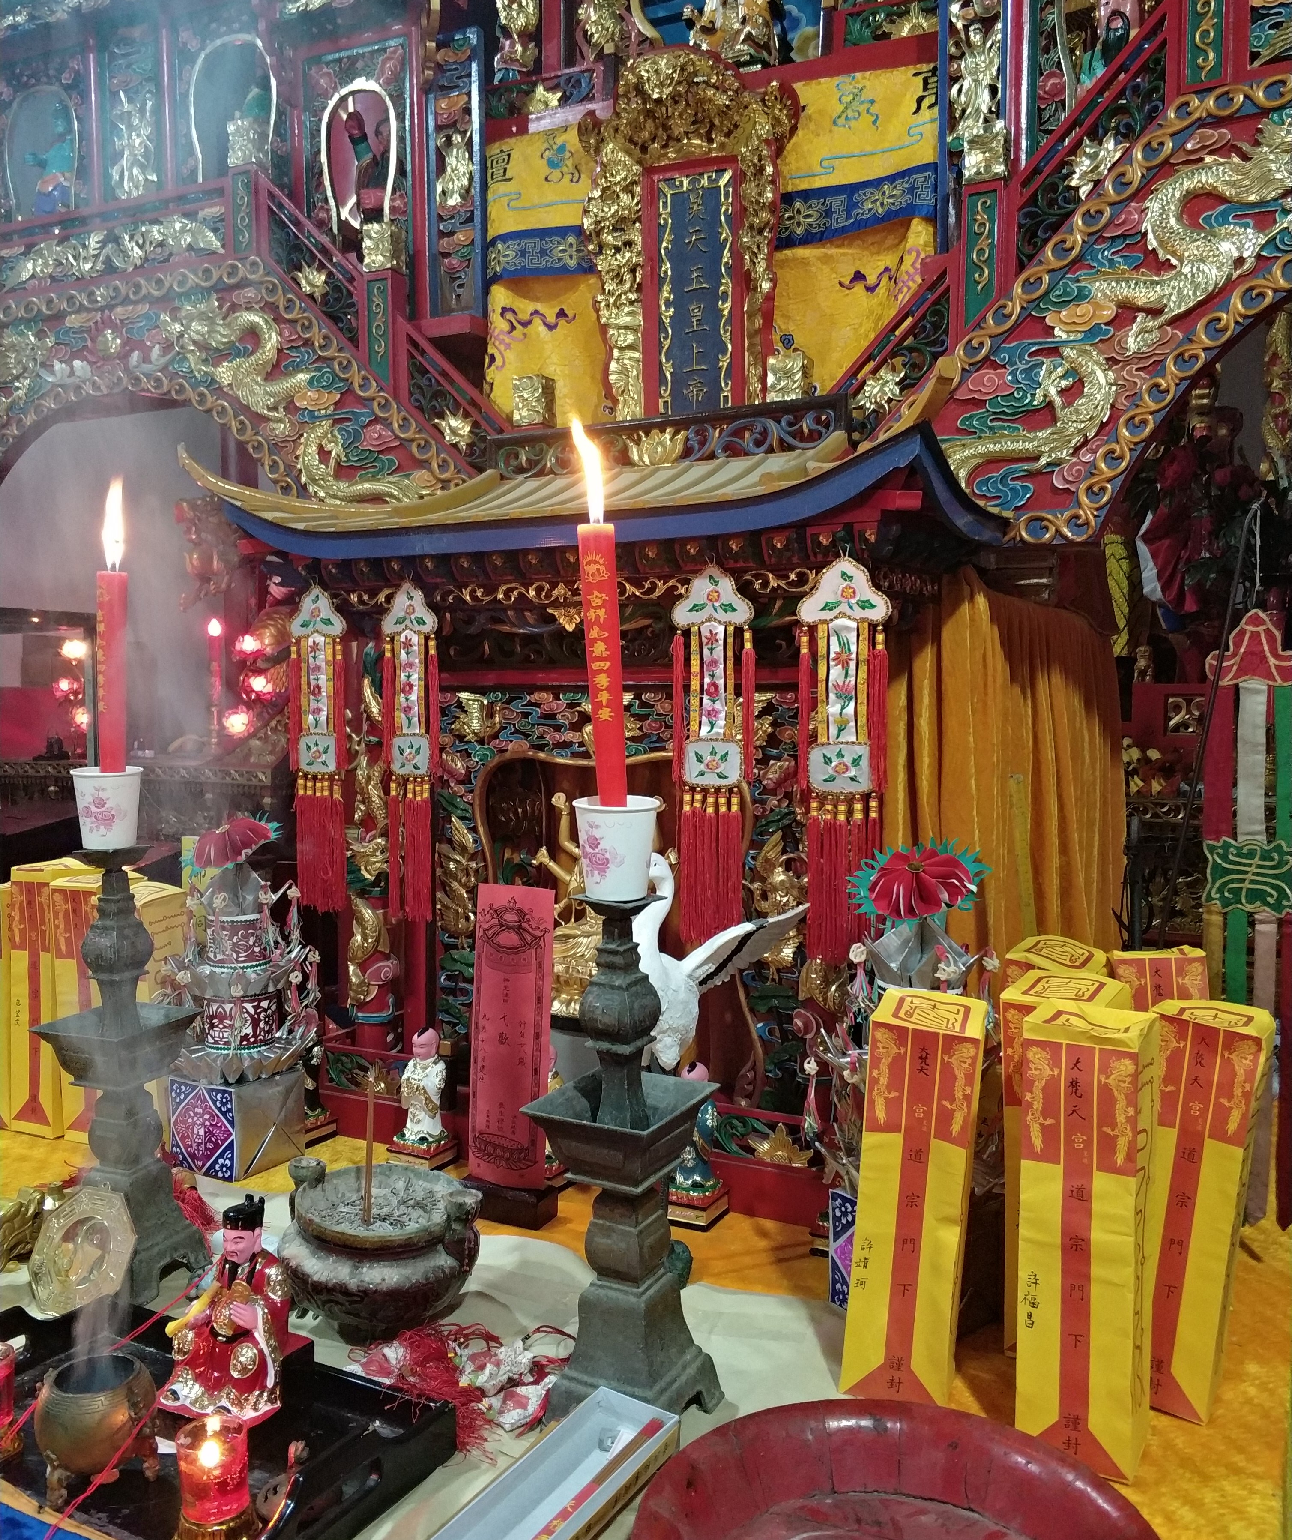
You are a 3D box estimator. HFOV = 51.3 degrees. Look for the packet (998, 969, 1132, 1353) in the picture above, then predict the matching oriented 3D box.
[{"bbox_3d":[0.389,0.372,1.249,0.093,0.343,0.086,4,6,38],"label":"packet"}]

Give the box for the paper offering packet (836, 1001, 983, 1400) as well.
[{"bbox_3d":[0.234,0.371,1.167,0.088,0.339,0.086,6,11,18],"label":"paper offering packet"}]

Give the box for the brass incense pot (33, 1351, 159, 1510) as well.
[{"bbox_3d":[-0.421,0.506,1.038,0.090,0.088,0.090,0,5,0],"label":"brass incense pot"}]

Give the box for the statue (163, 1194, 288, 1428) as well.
[{"bbox_3d":[-0.343,0.438,1.111,0.088,0.170,0.082,2,5,25],"label":"statue"}]

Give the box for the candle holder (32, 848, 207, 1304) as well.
[{"bbox_3d":[-0.549,0.310,1.409,0.125,0.448,0.125,2,5,26],"label":"candle holder"}]

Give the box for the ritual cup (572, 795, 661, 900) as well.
[{"bbox_3d":[-0.024,0.065,1.112,0.072,0.079,0.072,0,5,0],"label":"ritual cup"}]

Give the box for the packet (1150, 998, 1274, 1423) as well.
[{"bbox_3d":[0.471,0.378,1.174,0.088,0.339,0.086,9,8,29],"label":"packet"}]

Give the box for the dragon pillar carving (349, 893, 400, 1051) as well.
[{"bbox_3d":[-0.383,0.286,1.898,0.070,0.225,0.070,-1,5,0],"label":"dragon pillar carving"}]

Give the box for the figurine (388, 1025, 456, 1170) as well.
[{"bbox_3d":[-0.289,0.417,1.738,0.065,0.176,0.062,2,5,25],"label":"figurine"}]

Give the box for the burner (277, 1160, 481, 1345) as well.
[{"bbox_3d":[-0.261,0.466,1.323,0.215,0.147,0.190,2,5,26],"label":"burner"}]

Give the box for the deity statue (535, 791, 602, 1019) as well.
[{"bbox_3d":[-0.052,0.177,1.780,0.185,0.300,0.130,2,5,27],"label":"deity statue"}]

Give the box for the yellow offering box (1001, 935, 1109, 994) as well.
[{"bbox_3d":[0.434,0.361,1.429,0.088,0.339,0.086,2,5,29],"label":"yellow offering box"}]

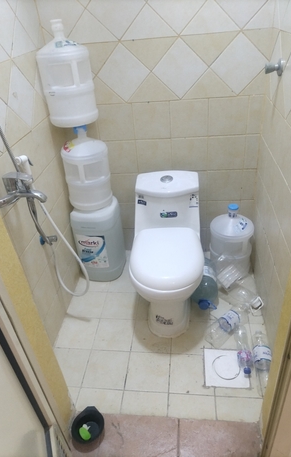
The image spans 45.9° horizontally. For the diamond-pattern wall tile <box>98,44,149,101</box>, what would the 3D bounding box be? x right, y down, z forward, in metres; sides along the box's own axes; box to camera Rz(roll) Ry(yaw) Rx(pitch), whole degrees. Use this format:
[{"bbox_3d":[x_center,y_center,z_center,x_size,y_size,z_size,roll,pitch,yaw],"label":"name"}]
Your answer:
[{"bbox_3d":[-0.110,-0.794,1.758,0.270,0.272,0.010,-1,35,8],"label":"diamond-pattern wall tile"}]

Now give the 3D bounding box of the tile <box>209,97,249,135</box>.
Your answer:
[{"bbox_3d":[0.442,-0.596,1.836,0.201,0.201,0.010,-1,34,8],"label":"tile"}]

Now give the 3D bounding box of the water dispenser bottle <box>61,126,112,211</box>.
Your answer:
[{"bbox_3d":[-0.325,-0.350,1.903,0.254,0.459,0.254,2,38,6],"label":"water dispenser bottle"}]

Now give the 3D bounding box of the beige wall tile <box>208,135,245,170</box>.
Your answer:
[{"bbox_3d":[0.459,-0.427,1.948,0.200,0.200,0.010,-1,35,8],"label":"beige wall tile"}]

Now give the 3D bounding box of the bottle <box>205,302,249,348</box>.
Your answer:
[{"bbox_3d":[0.441,0.496,1.802,0.088,0.088,0.325,24,45,36],"label":"bottle"}]

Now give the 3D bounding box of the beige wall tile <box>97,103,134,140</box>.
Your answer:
[{"bbox_3d":[-0.167,-0.590,1.921,0.201,0.201,0.010,-1,34,8],"label":"beige wall tile"}]

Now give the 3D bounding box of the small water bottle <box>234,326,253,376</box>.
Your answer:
[{"bbox_3d":[0.473,0.582,1.645,0.067,0.067,0.239,-2,36,7],"label":"small water bottle"}]

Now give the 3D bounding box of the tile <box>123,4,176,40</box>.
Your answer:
[{"bbox_3d":[0.013,-0.975,1.613,0.275,0.142,0.010,-1,35,8],"label":"tile"}]

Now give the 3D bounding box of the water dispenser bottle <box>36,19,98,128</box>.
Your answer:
[{"bbox_3d":[-0.378,-0.744,1.674,0.254,0.451,0.254,1,37,7],"label":"water dispenser bottle"}]

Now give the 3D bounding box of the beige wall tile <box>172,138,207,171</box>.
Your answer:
[{"bbox_3d":[0.256,-0.424,1.975,0.200,0.200,0.010,-1,35,8],"label":"beige wall tile"}]

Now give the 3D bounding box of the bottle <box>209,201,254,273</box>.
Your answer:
[{"bbox_3d":[0.519,0.066,2.076,0.258,0.468,0.258,-1,35,8],"label":"bottle"}]

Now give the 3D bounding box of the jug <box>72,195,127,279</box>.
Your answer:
[{"bbox_3d":[-0.279,0.062,2.136,0.255,0.477,0.263,-1,34,8],"label":"jug"}]

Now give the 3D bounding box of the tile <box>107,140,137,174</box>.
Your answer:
[{"bbox_3d":[-0.149,-0.421,2.035,0.201,0.201,0.010,-1,34,8],"label":"tile"}]

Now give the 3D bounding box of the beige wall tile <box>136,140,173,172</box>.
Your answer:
[{"bbox_3d":[0.054,-0.422,2.007,0.201,0.201,0.010,-1,34,8],"label":"beige wall tile"}]

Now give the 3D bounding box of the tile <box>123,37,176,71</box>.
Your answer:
[{"bbox_3d":[0.026,-0.847,1.686,0.277,0.143,0.012,-1,34,8],"label":"tile"}]

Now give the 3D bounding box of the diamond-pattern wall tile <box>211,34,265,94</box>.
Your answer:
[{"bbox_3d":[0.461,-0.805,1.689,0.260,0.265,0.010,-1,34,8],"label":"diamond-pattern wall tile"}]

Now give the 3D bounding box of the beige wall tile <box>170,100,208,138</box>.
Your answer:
[{"bbox_3d":[0.239,-0.594,1.864,0.201,0.201,0.010,-1,34,8],"label":"beige wall tile"}]

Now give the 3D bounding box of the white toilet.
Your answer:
[{"bbox_3d":[0.127,0.130,1.854,0.370,0.624,0.709,-1,34,7],"label":"white toilet"}]

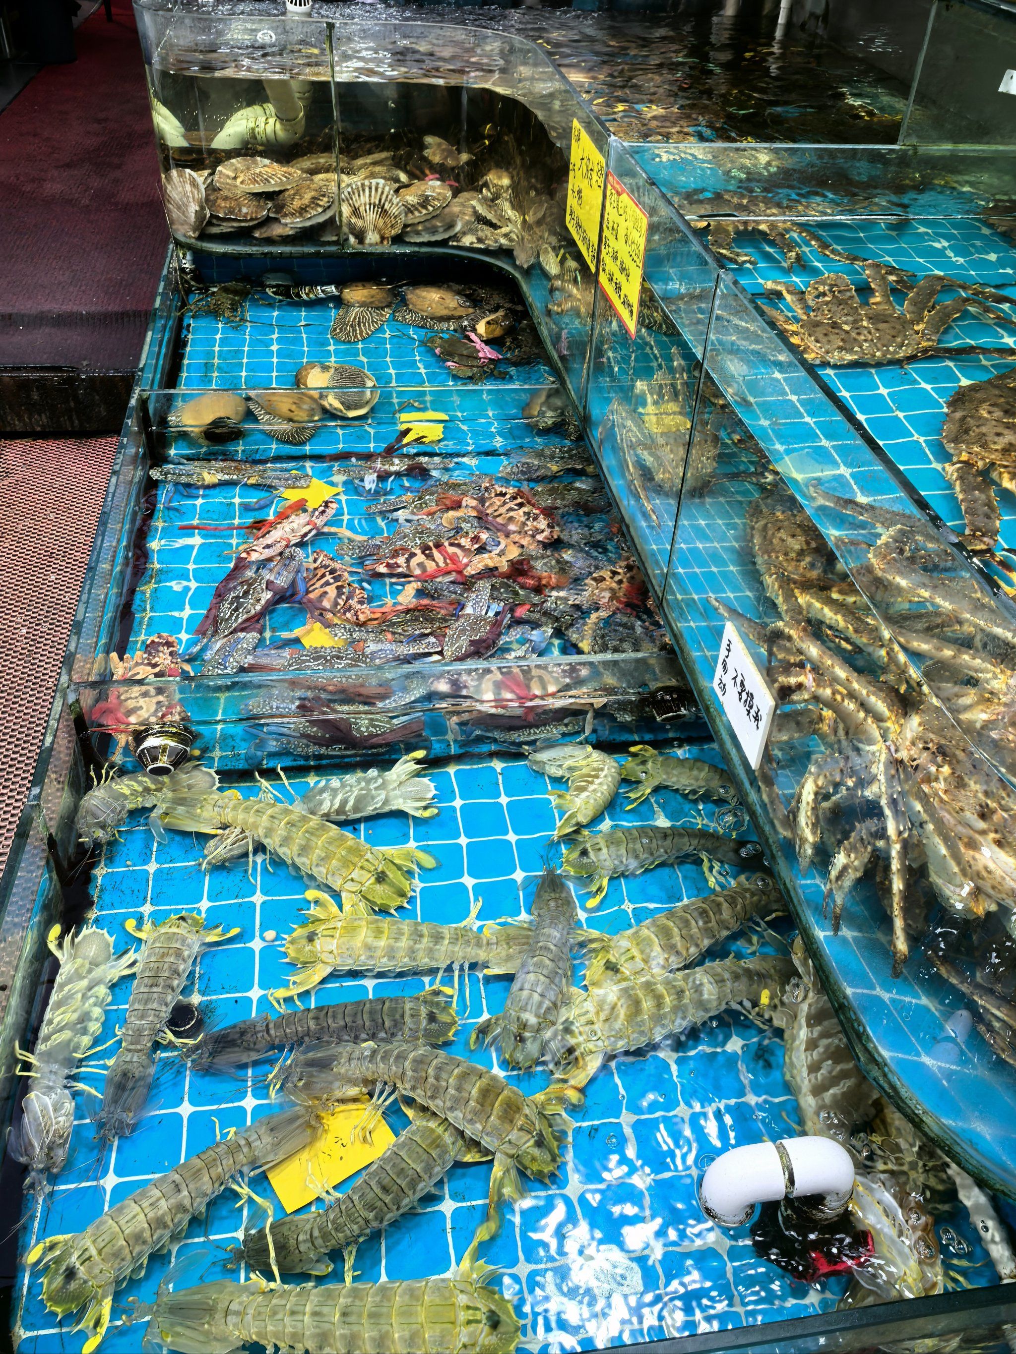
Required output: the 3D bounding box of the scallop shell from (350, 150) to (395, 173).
[{"bbox_3d":[-0.272,-1.027,2.110,0.095,0.035,0.090,-4,42,-8],"label":"scallop shell"}]

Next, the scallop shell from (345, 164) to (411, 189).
[{"bbox_3d":[-0.261,-1.001,2.125,0.135,0.050,0.115,-4,54,-8],"label":"scallop shell"}]

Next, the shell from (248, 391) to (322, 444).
[{"bbox_3d":[-0.349,-0.402,1.647,0.120,0.065,0.082,13,43,11],"label":"shell"}]

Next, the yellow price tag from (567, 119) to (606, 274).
[{"bbox_3d":[0.111,-0.701,1.534,0.003,0.148,0.213,-4,42,-8],"label":"yellow price tag"}]

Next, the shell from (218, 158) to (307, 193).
[{"bbox_3d":[-0.478,-0.974,2.053,0.165,0.055,0.125,-4,54,-8],"label":"shell"}]

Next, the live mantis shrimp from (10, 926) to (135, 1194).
[{"bbox_3d":[-0.357,0.298,0.859,0.073,0.038,0.220,-3,42,-6],"label":"live mantis shrimp"}]

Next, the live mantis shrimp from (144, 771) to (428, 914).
[{"bbox_3d":[-0.221,0.160,1.046,0.297,0.045,0.085,14,43,12],"label":"live mantis shrimp"}]

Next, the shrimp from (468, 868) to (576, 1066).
[{"bbox_3d":[0.025,0.254,0.946,0.063,0.040,0.214,8,42,6],"label":"shrimp"}]

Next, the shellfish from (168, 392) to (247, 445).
[{"bbox_3d":[-0.464,-0.399,1.634,0.116,0.070,0.085,-4,42,-8],"label":"shellfish"}]

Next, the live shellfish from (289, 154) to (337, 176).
[{"bbox_3d":[-0.354,-0.944,1.958,0.110,0.037,0.105,2,42,-2],"label":"live shellfish"}]

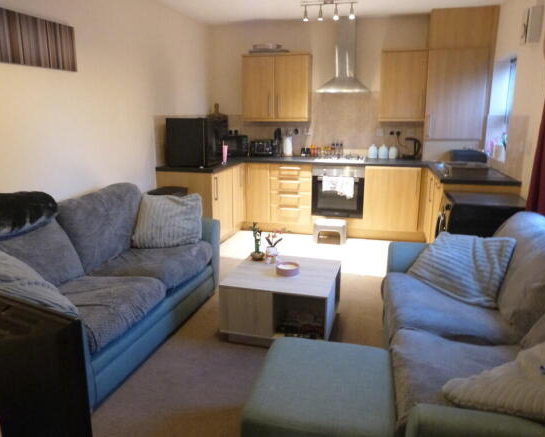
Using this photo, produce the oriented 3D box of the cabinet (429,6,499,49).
[{"bbox_3d":[2.065,-2.045,4.567,0.640,0.392,0.295,3,14,15],"label":"cabinet"}]

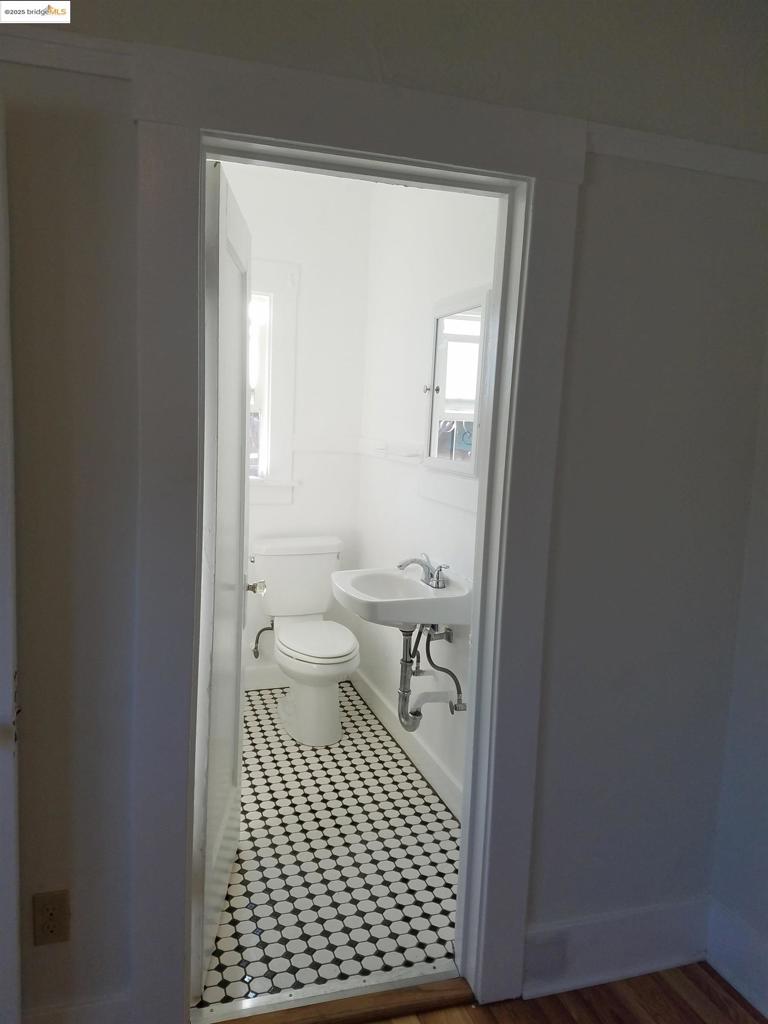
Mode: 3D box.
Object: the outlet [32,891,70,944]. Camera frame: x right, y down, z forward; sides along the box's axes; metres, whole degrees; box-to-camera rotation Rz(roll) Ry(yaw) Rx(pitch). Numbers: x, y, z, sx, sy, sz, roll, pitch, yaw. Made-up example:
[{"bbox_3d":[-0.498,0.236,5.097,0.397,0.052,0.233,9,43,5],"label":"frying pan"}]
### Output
[{"bbox_3d":[-0.674,0.823,1.558,0.071,0.115,0.008,0,8,-18],"label":"outlet"}]

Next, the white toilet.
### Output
[{"bbox_3d":[-0.358,0.576,3.528,0.440,0.792,0.750,-1,8,-19],"label":"white toilet"}]

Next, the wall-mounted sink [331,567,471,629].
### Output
[{"bbox_3d":[0.038,0.315,2.825,0.393,0.180,0.480,-1,8,-19],"label":"wall-mounted sink"}]

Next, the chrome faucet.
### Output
[{"bbox_3d":[0.130,0.215,2.809,0.175,0.100,0.180,-1,8,-19],"label":"chrome faucet"}]

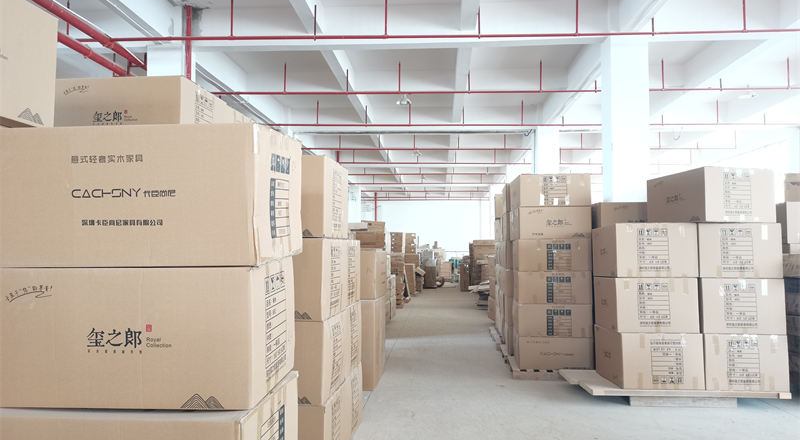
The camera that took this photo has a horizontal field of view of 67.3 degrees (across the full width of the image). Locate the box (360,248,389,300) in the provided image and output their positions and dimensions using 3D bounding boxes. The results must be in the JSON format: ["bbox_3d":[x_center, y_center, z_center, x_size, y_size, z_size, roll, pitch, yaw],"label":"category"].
[{"bbox_3d":[-0.620,0.598,6.805,0.820,0.510,1.000,0,-3,4],"label":"box"}]

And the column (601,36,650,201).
[{"bbox_3d":[3.932,-0.543,10.473,0.625,5.146,0.610,0,-3,4],"label":"column"}]

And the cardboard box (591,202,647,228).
[{"bbox_3d":[3.016,0.077,7.770,1.020,0.520,0.780,0,-3,4],"label":"cardboard box"}]

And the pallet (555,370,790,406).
[{"bbox_3d":[2.736,1.727,6.183,1.988,0.145,1.016,0,-3,4],"label":"pallet"}]

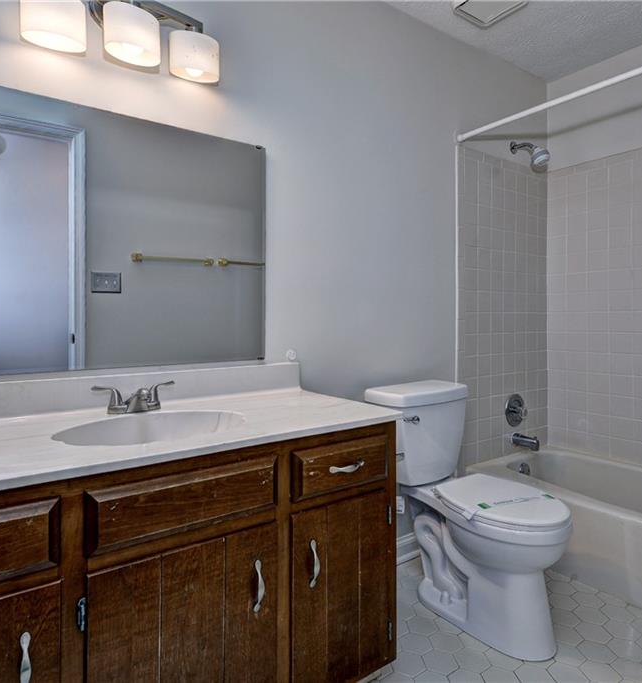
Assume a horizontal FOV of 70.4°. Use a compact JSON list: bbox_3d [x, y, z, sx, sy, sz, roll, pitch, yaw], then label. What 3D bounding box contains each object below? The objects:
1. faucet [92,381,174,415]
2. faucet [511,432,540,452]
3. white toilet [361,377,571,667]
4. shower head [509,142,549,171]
[{"bbox_3d":[-0.530,0.166,1.315,0.232,0.076,0.133,-2,3,-34],"label":"faucet"},{"bbox_3d":[1.119,0.547,2.473,0.061,0.072,0.141,-2,3,-34],"label":"faucet"},{"bbox_3d":[0.519,0.594,1.721,0.411,0.806,0.697,-2,3,-34],"label":"white toilet"},{"bbox_3d":[1.097,-0.969,2.373,0.081,0.204,0.202,-2,3,-34],"label":"shower head"}]

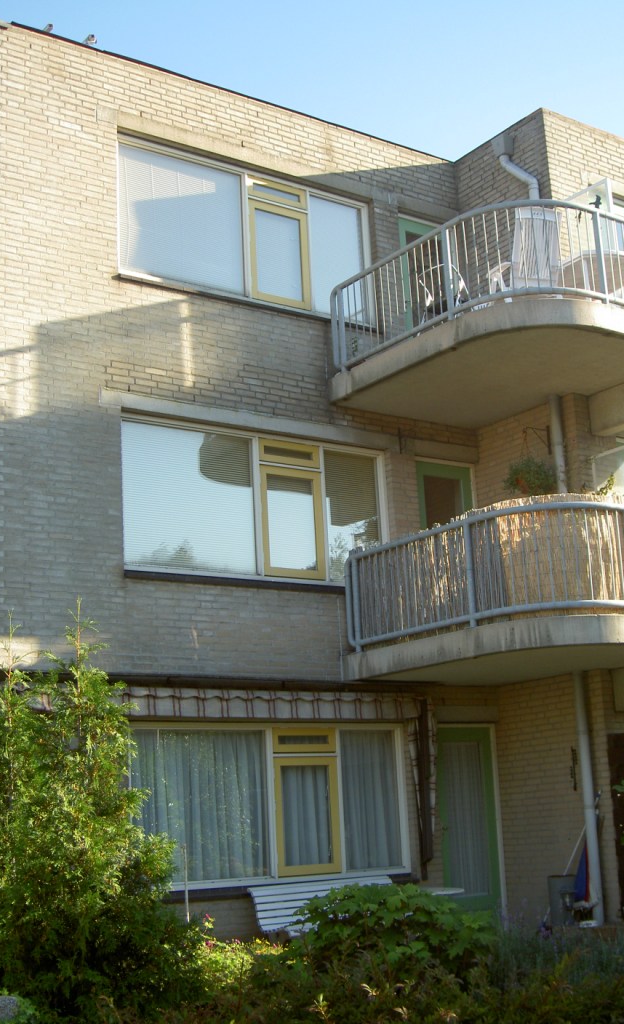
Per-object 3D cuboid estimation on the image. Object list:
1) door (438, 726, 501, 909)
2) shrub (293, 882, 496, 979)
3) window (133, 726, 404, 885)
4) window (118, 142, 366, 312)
[{"bbox_3d":[1.546,3.163,12.903,0.798,2.050,0.091,6,-16,-34],"label":"door"},{"bbox_3d":[0.605,3.098,9.544,1.414,0.788,1.111,6,-16,-34],"label":"shrub"},{"bbox_3d":[-0.315,2.617,11.734,2.969,1.424,0.131,6,-16,-34],"label":"window"},{"bbox_3d":[-0.596,-2.745,13.013,2.969,1.444,0.131,6,-16,-34],"label":"window"}]

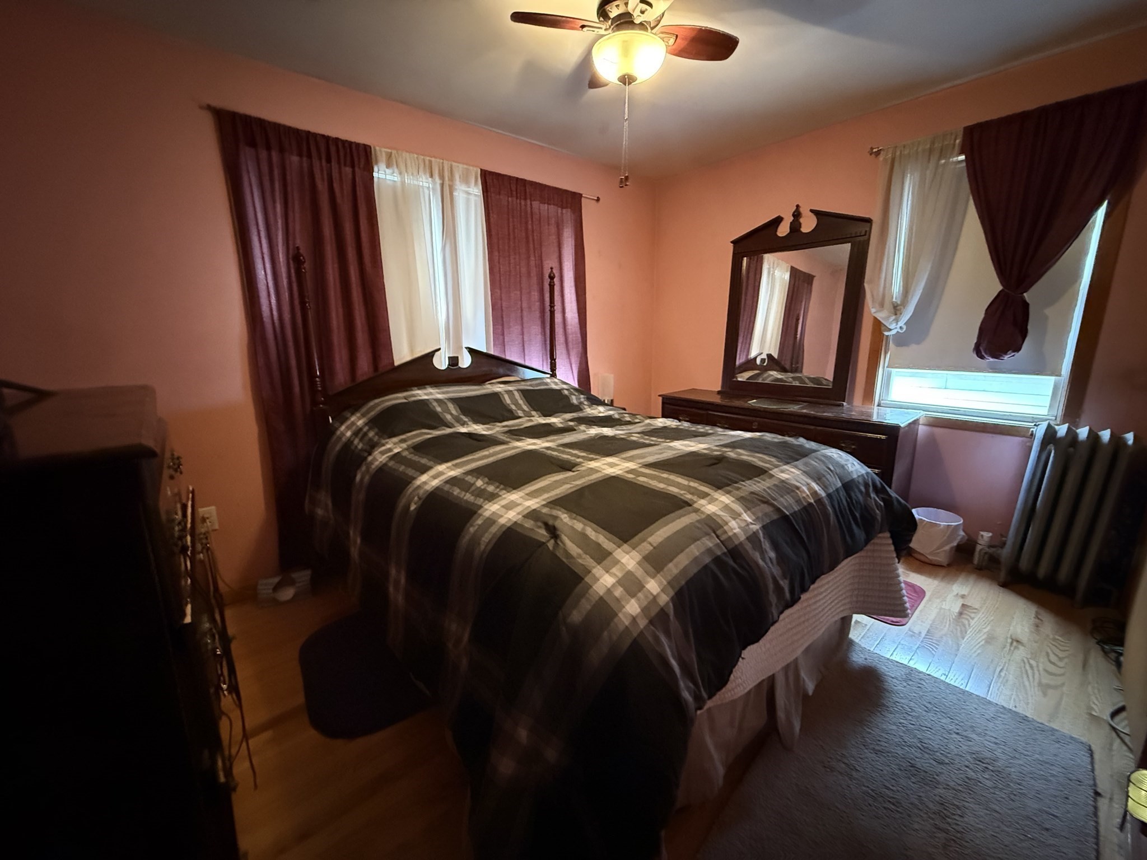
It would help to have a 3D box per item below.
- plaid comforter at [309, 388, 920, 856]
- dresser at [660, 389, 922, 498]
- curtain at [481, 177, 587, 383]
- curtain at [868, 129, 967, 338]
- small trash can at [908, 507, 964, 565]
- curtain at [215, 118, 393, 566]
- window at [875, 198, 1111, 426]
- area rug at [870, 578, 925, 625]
[{"bbox_3d":[0.013,0.303,1.965,1.670,0.880,2.030,-11,16,-39],"label":"plaid comforter"},{"bbox_3d":[1.315,0.214,3.083,0.510,0.786,1.530,-11,16,-39],"label":"dresser"},{"bbox_3d":[-0.209,-0.566,3.162,0.840,2.040,0.110,-11,16,-39],"label":"curtain"},{"bbox_3d":[1.815,-1.027,2.506,0.120,1.015,0.405,-11,16,-39],"label":"curtain"},{"bbox_3d":[1.991,0.586,2.568,0.240,0.258,0.240,-11,16,-39],"label":"small trash can"},{"bbox_3d":[-1.226,-0.359,2.311,0.655,2.060,0.110,-11,16,-39],"label":"curtain"},{"bbox_3d":[2.085,-0.714,2.399,0.120,1.330,0.830,-11,16,-39],"label":"window"},{"bbox_3d":[1.346,0.756,2.397,0.495,0.015,0.745,-11,16,-39],"label":"area rug"}]

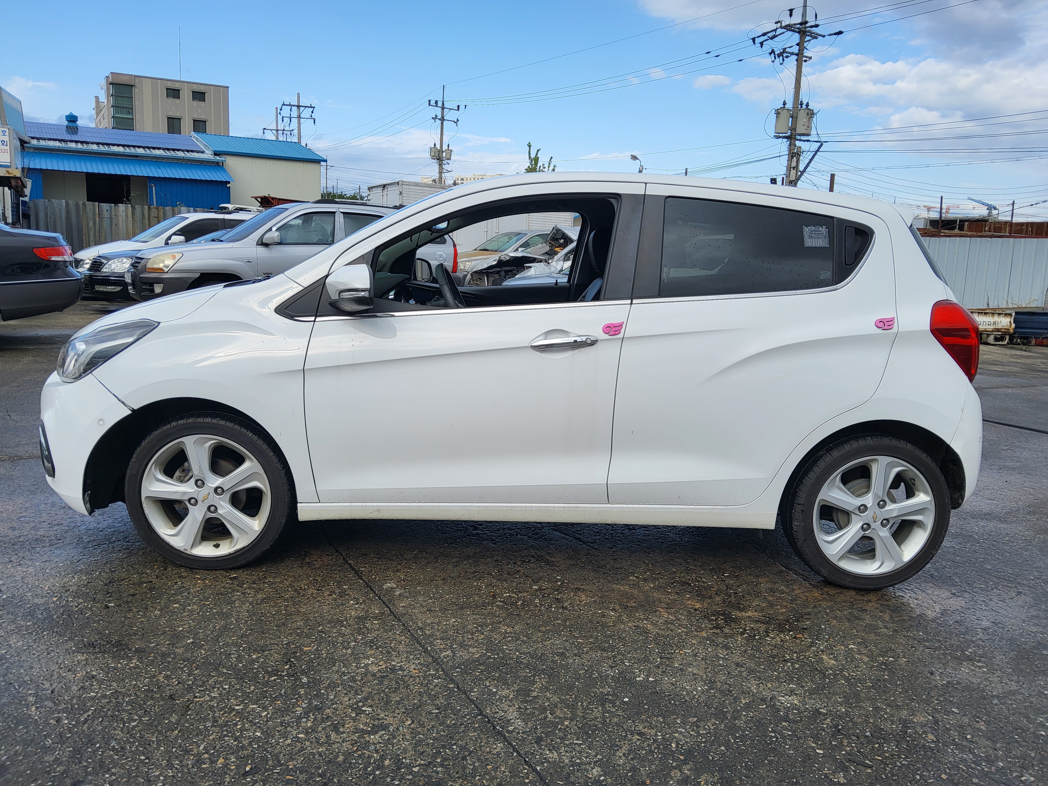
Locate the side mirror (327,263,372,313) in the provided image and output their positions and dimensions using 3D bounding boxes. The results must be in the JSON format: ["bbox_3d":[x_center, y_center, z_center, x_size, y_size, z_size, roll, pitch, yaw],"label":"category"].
[{"bbox_3d":[-0.575,-0.346,2.588,0.145,0.155,0.210,2,10,-2],"label":"side mirror"}]

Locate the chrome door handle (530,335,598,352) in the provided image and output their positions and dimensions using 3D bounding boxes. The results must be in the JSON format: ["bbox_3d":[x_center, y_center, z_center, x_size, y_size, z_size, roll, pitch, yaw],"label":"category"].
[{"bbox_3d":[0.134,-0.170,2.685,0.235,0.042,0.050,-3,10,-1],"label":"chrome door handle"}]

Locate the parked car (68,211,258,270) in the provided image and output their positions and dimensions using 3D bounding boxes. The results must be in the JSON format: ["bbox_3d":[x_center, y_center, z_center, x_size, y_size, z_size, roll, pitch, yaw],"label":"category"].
[{"bbox_3d":[-6.623,-2.822,15.971,4.550,1.660,1.820,-5,13,-36],"label":"parked car"}]

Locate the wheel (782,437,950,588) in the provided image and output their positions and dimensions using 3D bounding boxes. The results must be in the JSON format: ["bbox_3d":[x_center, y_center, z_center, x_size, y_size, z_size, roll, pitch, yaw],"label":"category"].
[{"bbox_3d":[1.265,0.429,2.927,0.580,0.580,0.200,2,10,-2],"label":"wheel"}]

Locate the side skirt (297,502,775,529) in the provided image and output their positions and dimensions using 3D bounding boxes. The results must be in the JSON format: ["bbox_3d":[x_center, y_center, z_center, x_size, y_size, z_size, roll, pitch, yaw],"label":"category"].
[{"bbox_3d":[0.055,0.427,2.858,1.720,0.100,0.080,2,10,-2],"label":"side skirt"}]

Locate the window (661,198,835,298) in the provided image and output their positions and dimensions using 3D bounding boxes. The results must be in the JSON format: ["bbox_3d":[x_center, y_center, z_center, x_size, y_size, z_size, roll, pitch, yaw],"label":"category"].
[{"bbox_3d":[0.790,-0.500,2.786,0.621,0.358,0.035,2,-8,-2],"label":"window"}]

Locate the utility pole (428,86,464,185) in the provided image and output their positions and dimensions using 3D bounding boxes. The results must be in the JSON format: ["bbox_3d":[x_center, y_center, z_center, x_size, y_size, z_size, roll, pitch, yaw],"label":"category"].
[{"bbox_3d":[-5.750,-15.171,55.226,2.500,12.040,1.200,-3,12,-29],"label":"utility pole"}]

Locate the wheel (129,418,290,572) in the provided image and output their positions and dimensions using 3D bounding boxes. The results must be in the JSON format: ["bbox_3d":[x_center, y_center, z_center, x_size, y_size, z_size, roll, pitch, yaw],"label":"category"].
[{"bbox_3d":[-1.115,0.345,2.847,0.580,0.580,0.200,2,10,-2],"label":"wheel"}]

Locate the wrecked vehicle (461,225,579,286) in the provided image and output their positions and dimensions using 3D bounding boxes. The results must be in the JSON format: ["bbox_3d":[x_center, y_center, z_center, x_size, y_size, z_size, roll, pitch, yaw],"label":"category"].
[{"bbox_3d":[0.875,-2.288,14.867,4.300,1.500,1.750,-3,12,-29],"label":"wrecked vehicle"}]

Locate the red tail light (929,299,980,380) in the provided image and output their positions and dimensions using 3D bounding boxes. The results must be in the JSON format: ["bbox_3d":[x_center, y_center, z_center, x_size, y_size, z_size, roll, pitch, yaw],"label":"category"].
[{"bbox_3d":[1.589,-0.192,2.913,0.280,0.310,0.210,2,10,-2],"label":"red tail light"}]

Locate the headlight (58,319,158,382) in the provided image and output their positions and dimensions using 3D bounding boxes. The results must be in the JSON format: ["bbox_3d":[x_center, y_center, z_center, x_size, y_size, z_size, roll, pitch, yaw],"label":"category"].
[{"bbox_3d":[-1.520,-0.161,2.893,0.480,0.250,0.330,2,10,-2],"label":"headlight"}]

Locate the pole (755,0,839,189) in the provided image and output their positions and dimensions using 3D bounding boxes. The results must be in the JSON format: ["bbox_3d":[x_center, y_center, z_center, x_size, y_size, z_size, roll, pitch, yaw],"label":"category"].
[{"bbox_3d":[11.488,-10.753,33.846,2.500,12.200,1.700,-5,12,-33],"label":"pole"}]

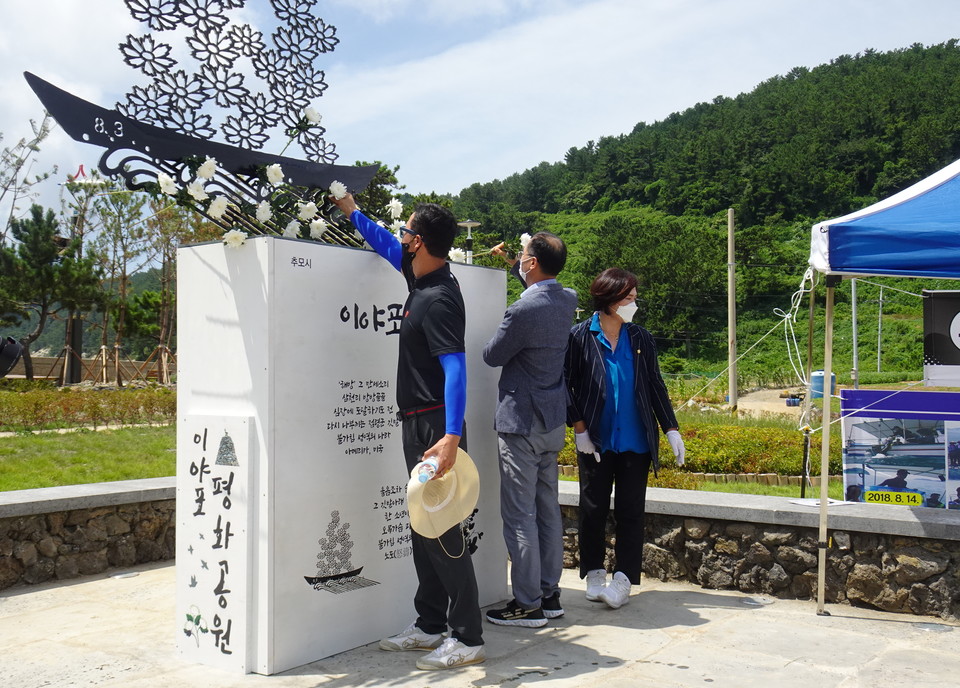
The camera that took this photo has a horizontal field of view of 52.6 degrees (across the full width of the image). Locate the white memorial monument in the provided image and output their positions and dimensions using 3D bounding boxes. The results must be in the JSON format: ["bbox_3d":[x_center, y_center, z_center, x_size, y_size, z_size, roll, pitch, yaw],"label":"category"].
[{"bbox_3d":[-0.542,0.430,4.293,0.551,1.600,1.546,-2,-2,36],"label":"white memorial monument"}]

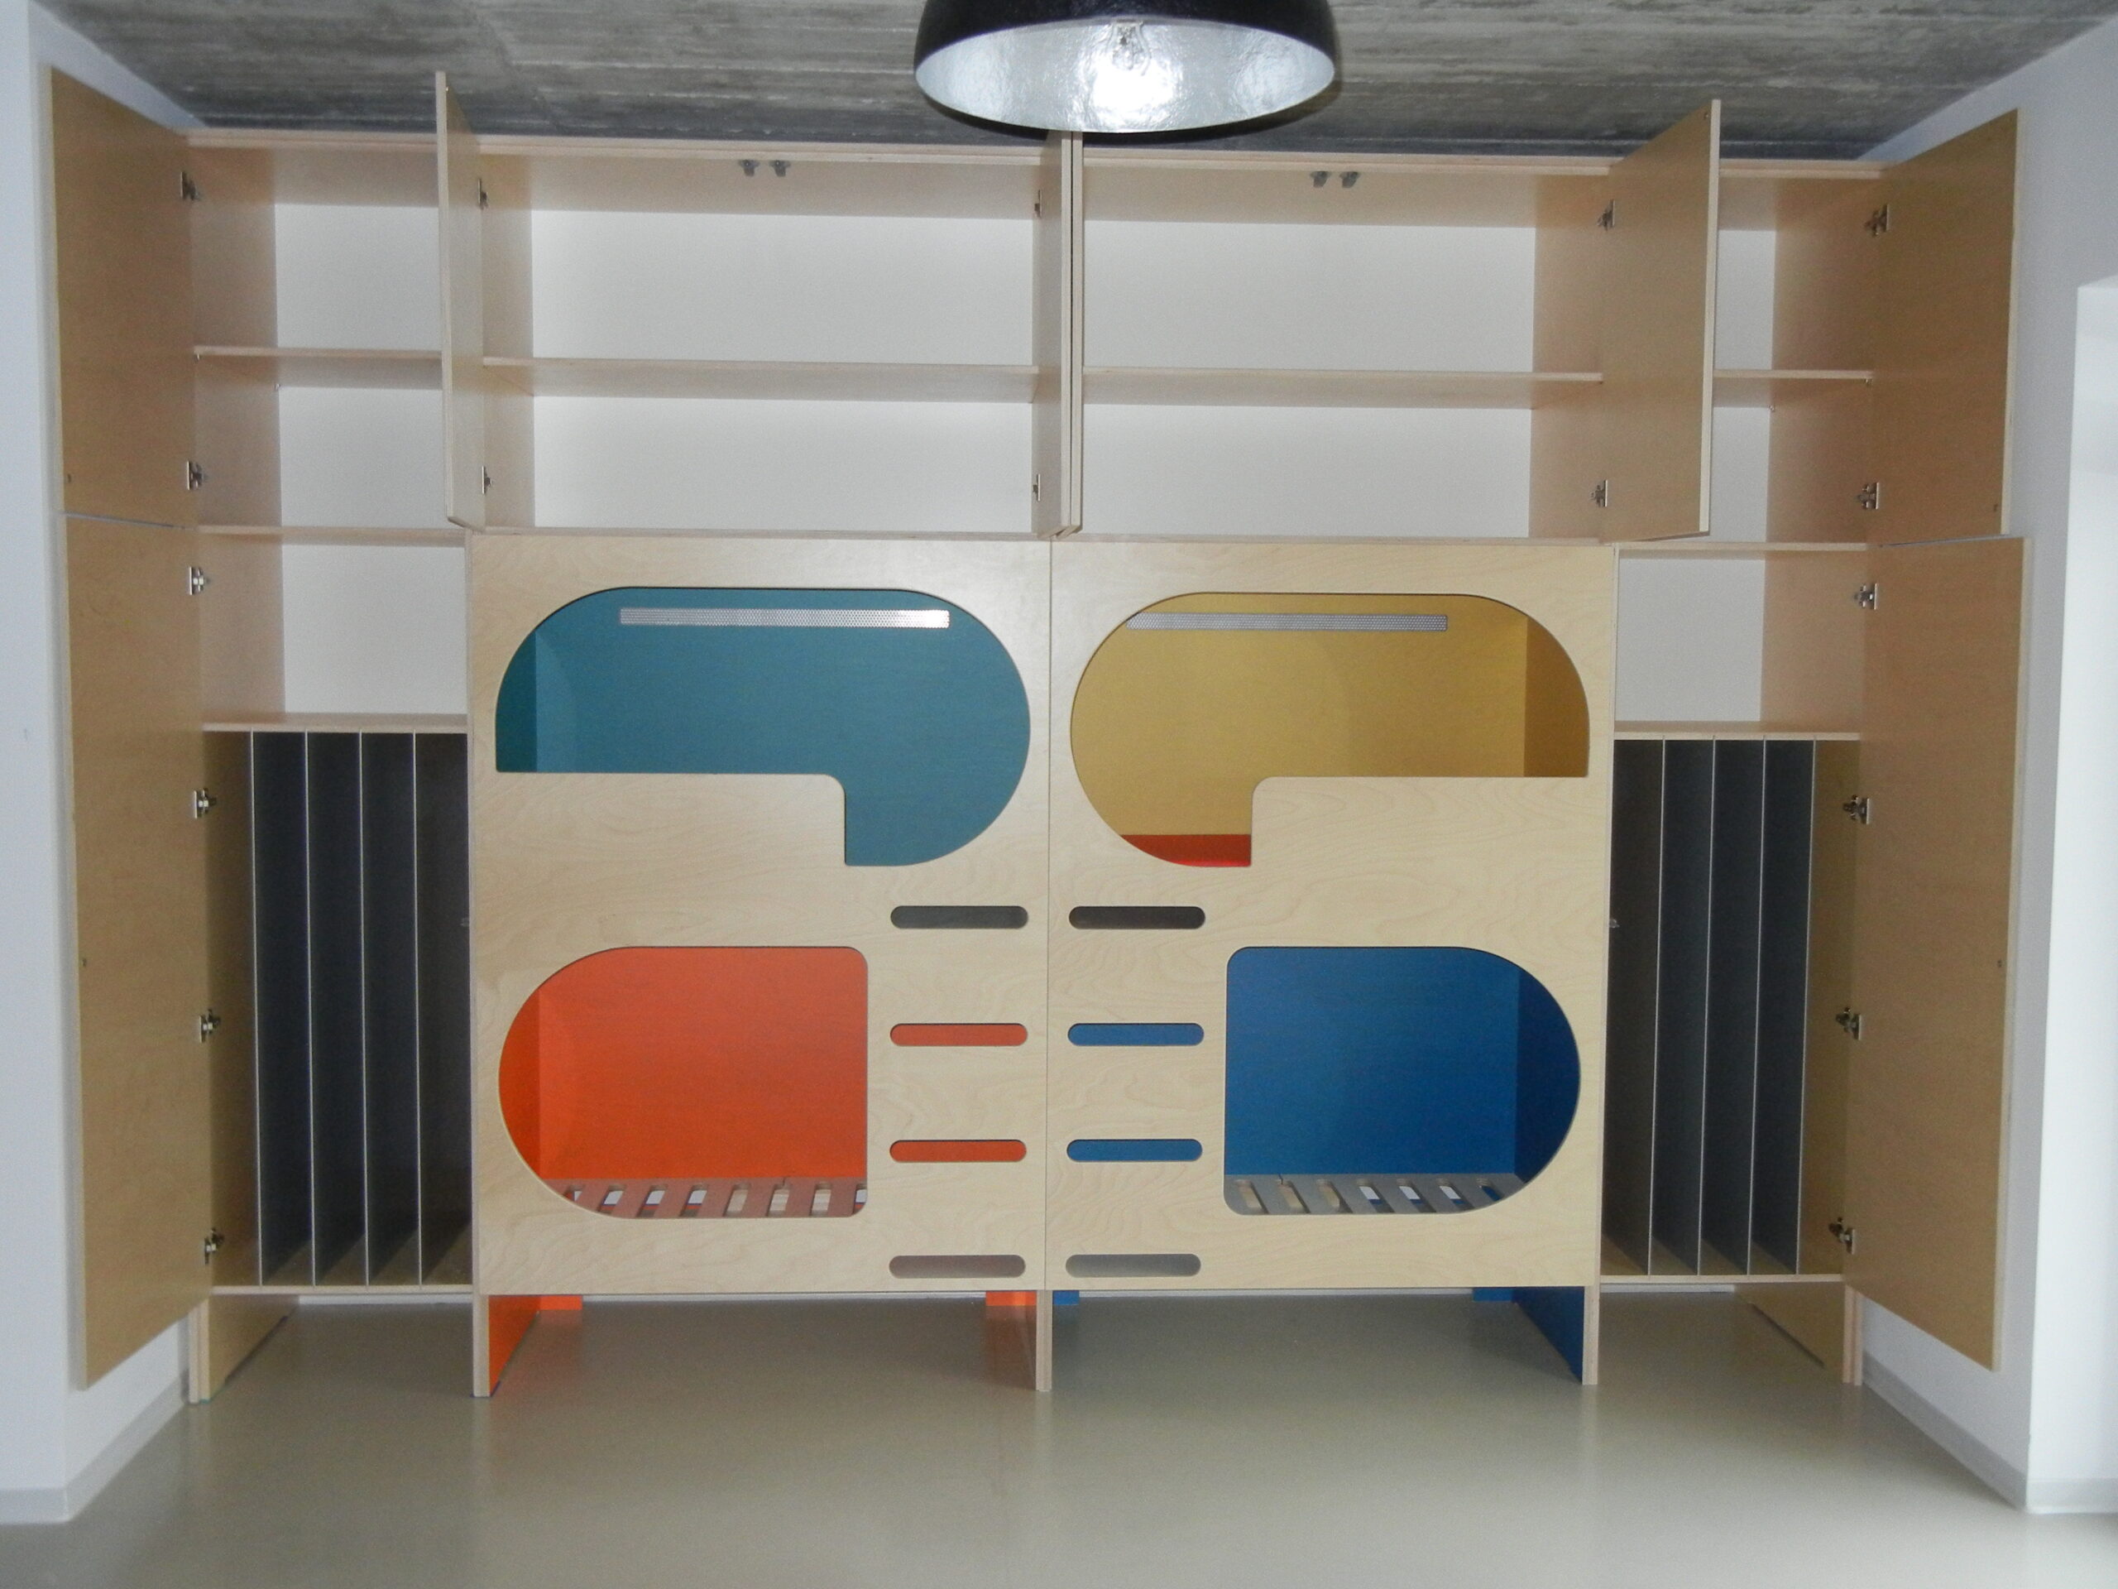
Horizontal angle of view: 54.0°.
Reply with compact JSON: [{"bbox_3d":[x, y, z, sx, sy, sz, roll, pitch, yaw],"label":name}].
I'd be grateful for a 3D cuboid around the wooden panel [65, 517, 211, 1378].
[{"bbox_3d":[-1.879,0.296,4.260,0.019,1.672,0.592,0,4,0],"label":"wooden panel"}]

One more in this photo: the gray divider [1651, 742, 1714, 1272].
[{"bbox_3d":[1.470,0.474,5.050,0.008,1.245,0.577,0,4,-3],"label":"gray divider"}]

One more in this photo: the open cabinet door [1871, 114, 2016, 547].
[{"bbox_3d":[1.852,-0.944,4.365,0.019,0.822,0.592,0,4,-4],"label":"open cabinet door"}]

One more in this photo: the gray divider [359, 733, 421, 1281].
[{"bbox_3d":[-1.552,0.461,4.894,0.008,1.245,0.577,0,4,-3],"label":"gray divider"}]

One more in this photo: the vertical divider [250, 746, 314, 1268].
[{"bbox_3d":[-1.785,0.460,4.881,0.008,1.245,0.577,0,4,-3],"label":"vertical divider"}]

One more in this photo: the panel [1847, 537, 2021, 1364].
[{"bbox_3d":[1.867,0.312,4.455,0.019,1.672,0.592,0,4,-8],"label":"panel"}]

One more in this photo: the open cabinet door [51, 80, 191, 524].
[{"bbox_3d":[-1.871,-0.959,4.173,0.019,0.822,0.592,0,4,1],"label":"open cabinet door"}]

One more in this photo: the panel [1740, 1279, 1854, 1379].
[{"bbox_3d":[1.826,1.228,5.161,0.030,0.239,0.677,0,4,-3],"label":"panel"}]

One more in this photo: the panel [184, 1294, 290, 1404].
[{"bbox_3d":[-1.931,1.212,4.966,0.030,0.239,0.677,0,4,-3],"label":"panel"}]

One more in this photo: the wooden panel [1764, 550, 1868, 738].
[{"bbox_3d":[1.822,-0.365,5.010,0.020,0.415,0.577,0,4,-3],"label":"wooden panel"}]

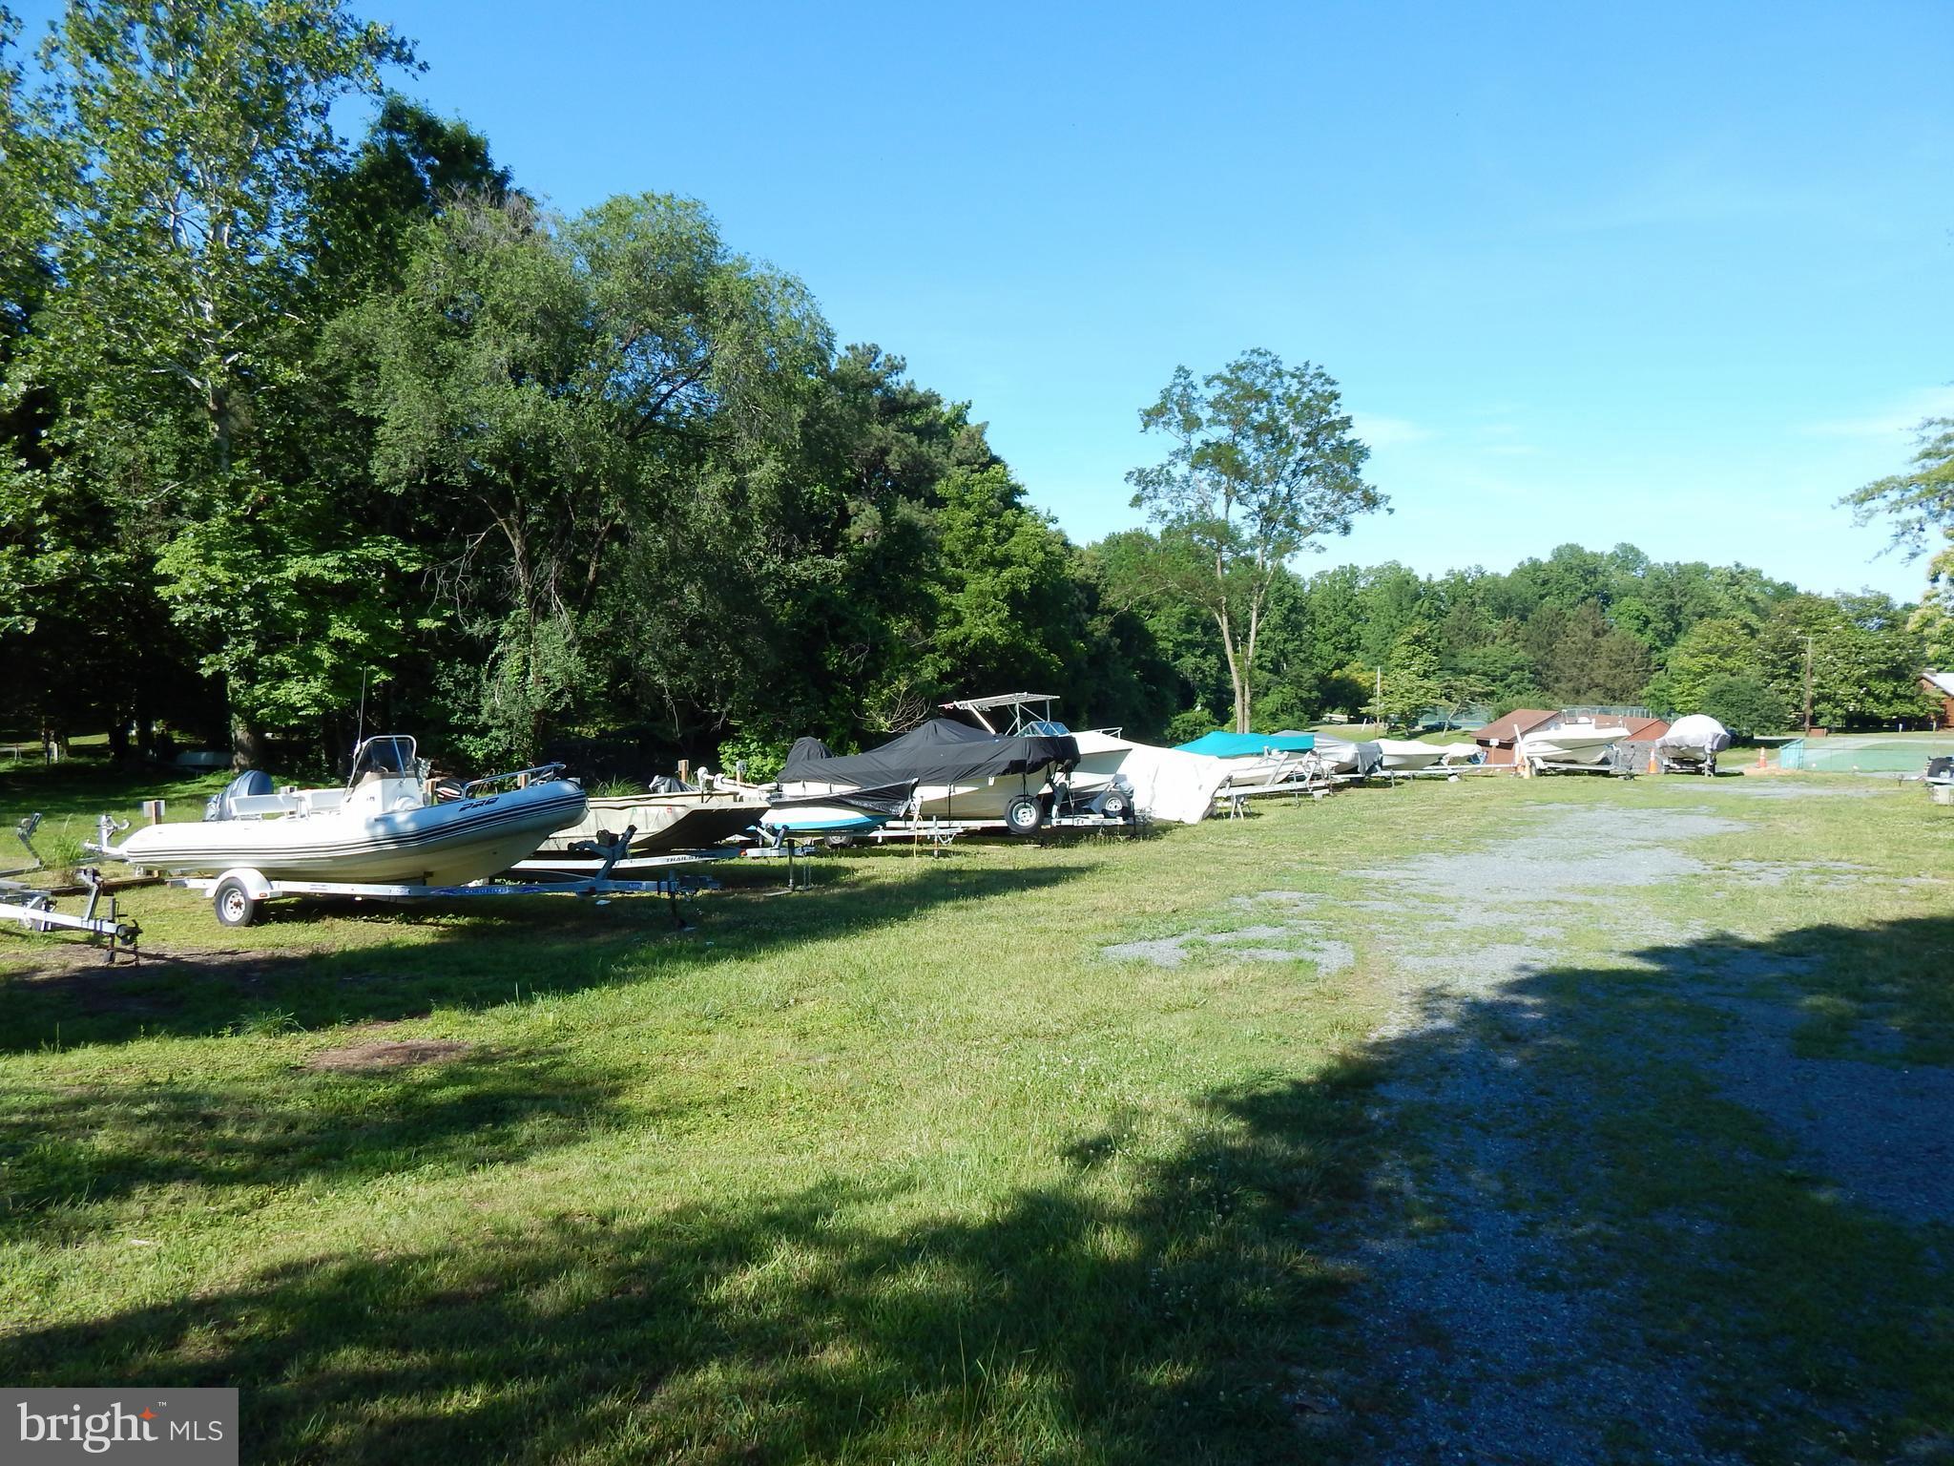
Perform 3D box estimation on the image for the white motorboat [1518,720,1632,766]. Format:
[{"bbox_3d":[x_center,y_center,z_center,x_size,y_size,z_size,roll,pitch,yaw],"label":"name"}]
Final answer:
[{"bbox_3d":[27.800,0.470,58.000,2.250,2.100,5.600,0,0,-43],"label":"white motorboat"}]

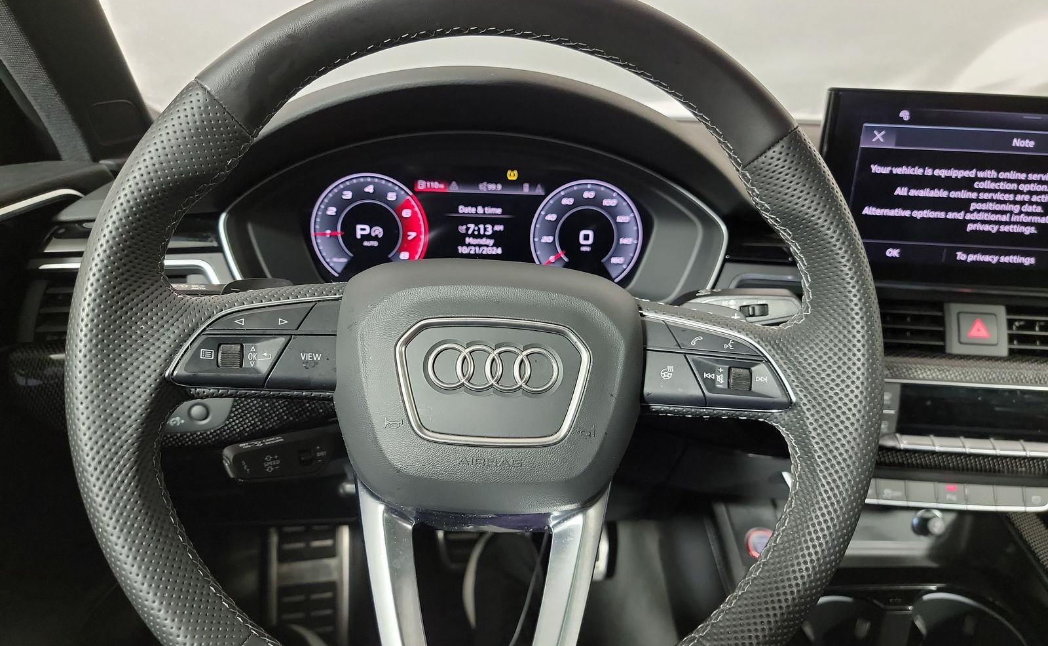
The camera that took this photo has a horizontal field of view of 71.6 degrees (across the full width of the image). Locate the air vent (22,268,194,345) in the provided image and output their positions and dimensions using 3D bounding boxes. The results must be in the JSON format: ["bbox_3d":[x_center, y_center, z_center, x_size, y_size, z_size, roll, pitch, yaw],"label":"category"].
[{"bbox_3d":[-0.341,-0.015,0.605,0.133,0.060,0.040,-1,14,-11],"label":"air vent"}]

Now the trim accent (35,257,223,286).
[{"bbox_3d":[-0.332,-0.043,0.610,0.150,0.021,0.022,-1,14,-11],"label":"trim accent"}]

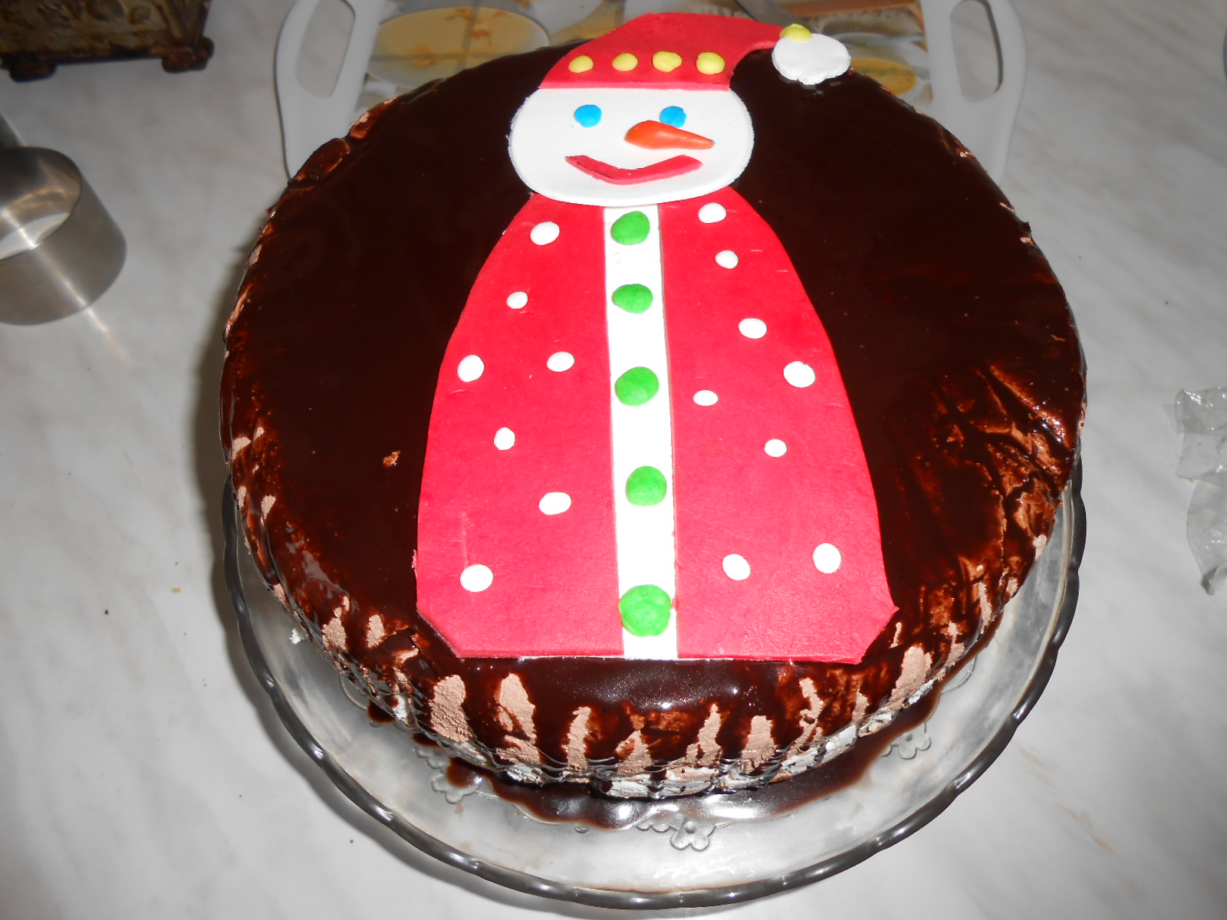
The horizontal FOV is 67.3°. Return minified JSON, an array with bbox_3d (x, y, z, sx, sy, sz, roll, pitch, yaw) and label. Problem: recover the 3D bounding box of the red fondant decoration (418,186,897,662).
[{"bbox_3d":[0.010,-0.024,0.265,0.120,0.012,0.168,-1,57,2],"label":"red fondant decoration"}]

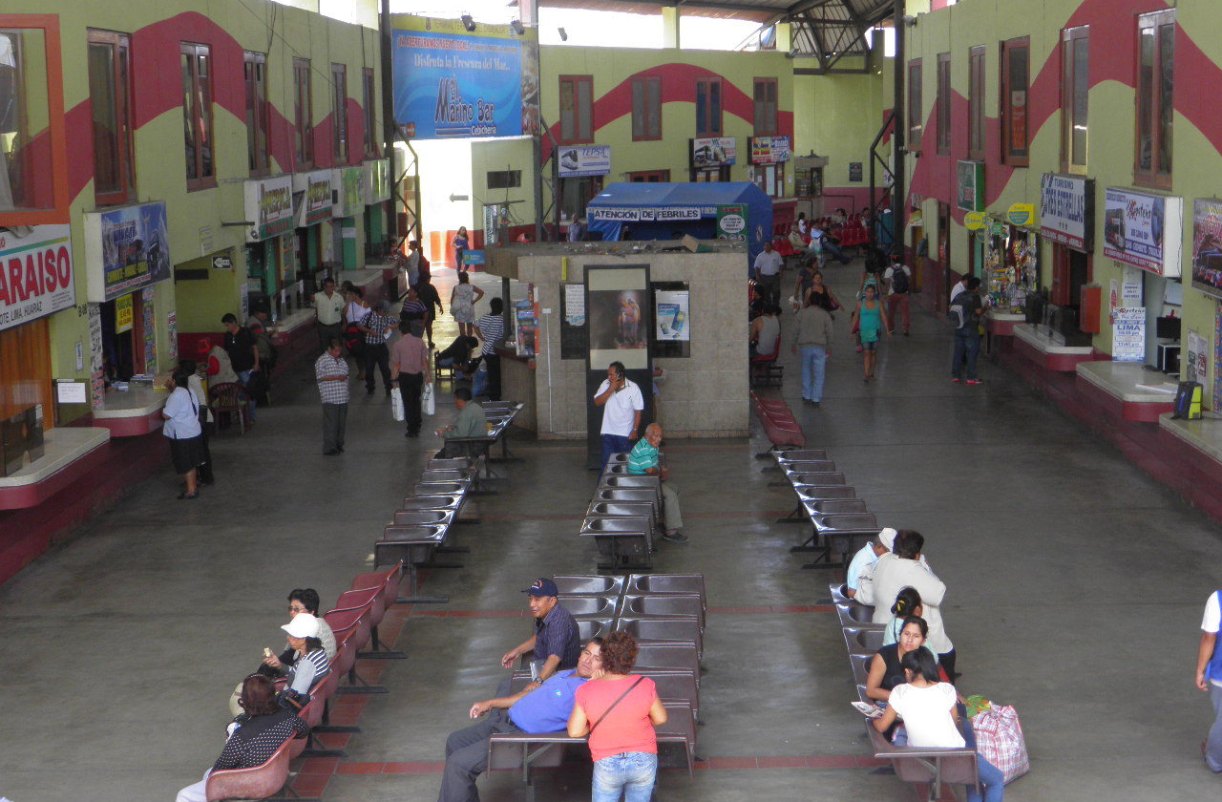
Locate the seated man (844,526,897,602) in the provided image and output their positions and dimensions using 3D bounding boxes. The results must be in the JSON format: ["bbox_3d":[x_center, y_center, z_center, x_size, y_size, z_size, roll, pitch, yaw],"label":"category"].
[{"bbox_3d":[2.278,1.663,15.687,0.800,1.240,0.520,-1,9,-1],"label":"seated man"}]

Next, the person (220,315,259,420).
[{"bbox_3d":[-5.655,-0.500,29.579,0.520,1.650,0.400,7,12,43],"label":"person"}]

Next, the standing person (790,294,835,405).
[{"bbox_3d":[3.065,-0.810,29.491,0.600,1.680,0.380,-1,8,4],"label":"standing person"}]

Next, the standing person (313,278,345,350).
[{"bbox_3d":[-4.765,-1.209,32.797,0.520,1.680,0.350,-2,9,-9],"label":"standing person"}]

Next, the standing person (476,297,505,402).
[{"bbox_3d":[-1.852,-0.807,30.017,0.440,1.610,0.340,1,9,16],"label":"standing person"}]

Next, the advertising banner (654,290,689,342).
[{"bbox_3d":[0.849,-1.163,26.522,0.445,0.675,0.020,-1,9,3],"label":"advertising banner"}]

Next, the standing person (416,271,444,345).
[{"bbox_3d":[-3.661,-1.885,38.936,0.600,1.560,0.420,1,9,11],"label":"standing person"}]

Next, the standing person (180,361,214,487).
[{"bbox_3d":[-5.092,0.255,23.779,0.360,1.510,0.450,1,9,11],"label":"standing person"}]

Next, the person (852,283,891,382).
[{"bbox_3d":[4.209,-1.119,31.414,0.580,1.570,0.360,-1,9,-1],"label":"person"}]

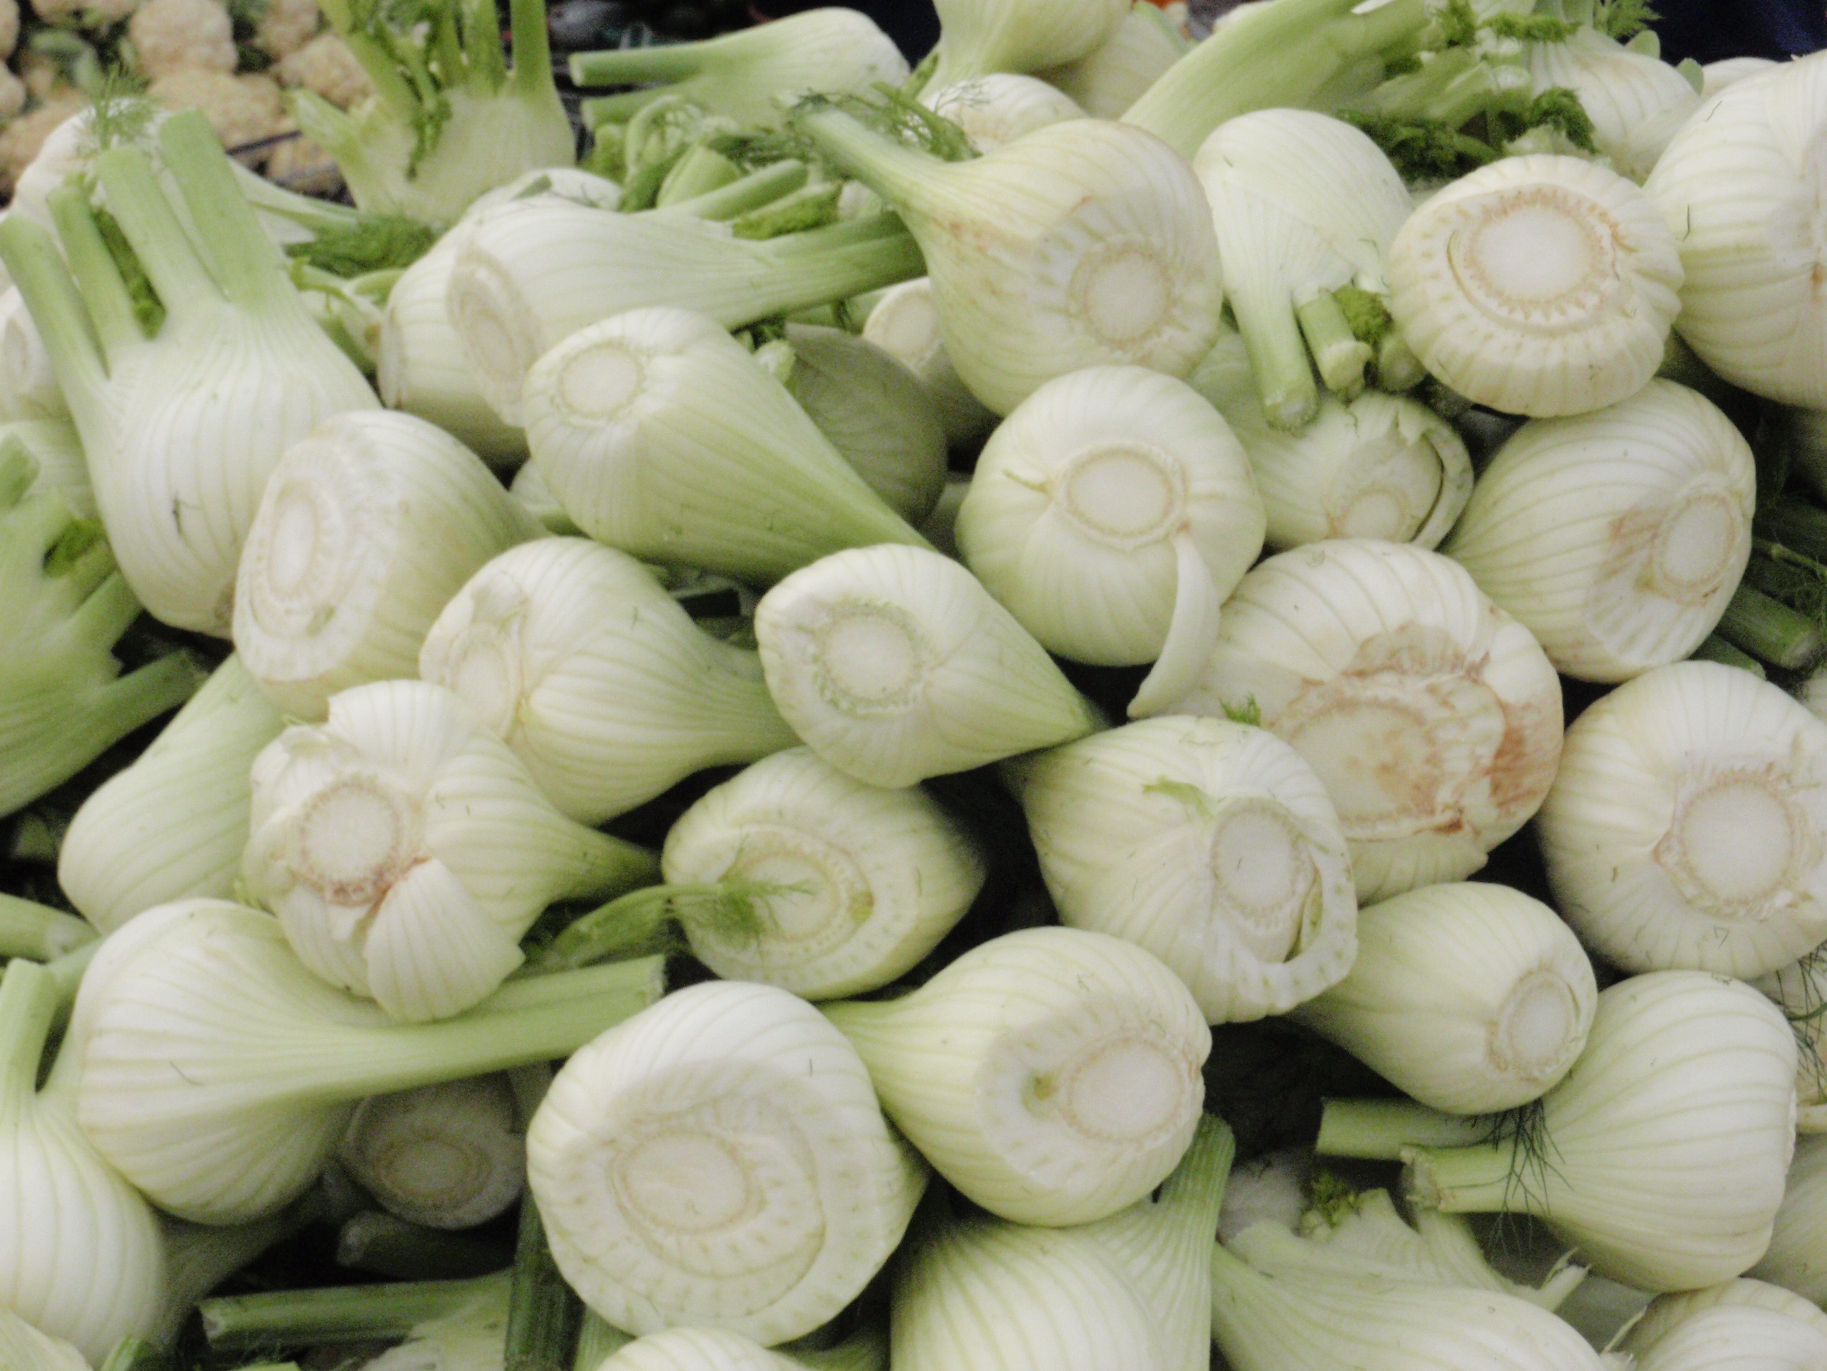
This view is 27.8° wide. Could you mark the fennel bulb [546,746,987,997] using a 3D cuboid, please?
[{"bbox_3d":[-0.022,0.055,1.120,0.094,0.077,0.125,0,3,30],"label":"fennel bulb"}]

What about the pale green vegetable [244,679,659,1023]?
[{"bbox_3d":[-0.132,0.050,1.090,0.088,0.093,0.140,0,-5,43],"label":"pale green vegetable"}]

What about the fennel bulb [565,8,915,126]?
[{"bbox_3d":[-0.071,-0.237,1.450,0.133,0.061,0.059,0,9,9],"label":"fennel bulb"}]

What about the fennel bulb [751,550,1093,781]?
[{"bbox_3d":[0.006,-0.002,1.151,0.076,0.076,0.123,16,0,41],"label":"fennel bulb"}]

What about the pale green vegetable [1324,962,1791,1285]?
[{"bbox_3d":[0.186,0.130,1.060,0.138,0.092,0.078,-4,0,-6],"label":"pale green vegetable"}]

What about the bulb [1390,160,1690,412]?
[{"bbox_3d":[0.210,-0.128,1.247,0.098,0.114,0.089,6,67,9],"label":"bulb"}]

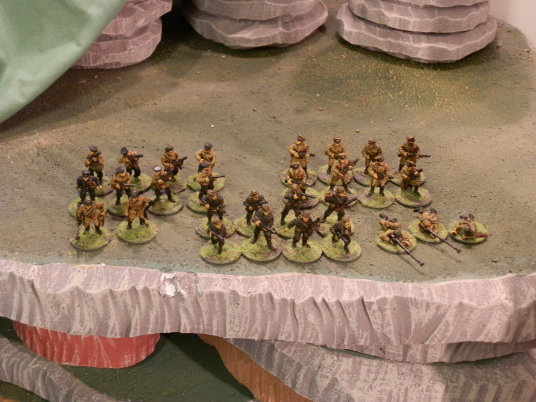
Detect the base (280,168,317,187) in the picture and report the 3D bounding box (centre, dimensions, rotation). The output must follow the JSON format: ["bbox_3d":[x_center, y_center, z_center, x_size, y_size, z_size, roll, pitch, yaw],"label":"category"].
[{"bbox_3d":[0.022,-0.016,0.654,0.025,0.003,0.025,2,32,0],"label":"base"}]

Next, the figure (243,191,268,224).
[{"bbox_3d":[-0.008,0.004,0.598,0.015,0.026,0.013,-6,31,-13],"label":"figure"}]

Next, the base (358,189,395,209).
[{"bbox_3d":[0.073,-0.002,0.640,0.025,0.002,0.025,2,31,0],"label":"base"}]

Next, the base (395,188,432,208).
[{"bbox_3d":[0.099,-0.003,0.637,0.025,0.003,0.025,2,32,0],"label":"base"}]

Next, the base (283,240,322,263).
[{"bbox_3d":[0.021,0.030,0.582,0.025,0.002,0.025,2,30,0],"label":"base"}]

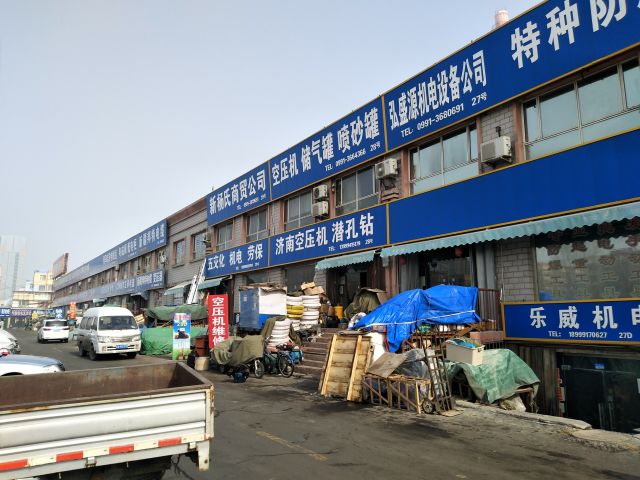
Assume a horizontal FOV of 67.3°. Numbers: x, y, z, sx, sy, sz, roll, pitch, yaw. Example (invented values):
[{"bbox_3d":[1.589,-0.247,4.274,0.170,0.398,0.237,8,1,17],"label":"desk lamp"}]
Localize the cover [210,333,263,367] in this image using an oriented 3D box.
[{"bbox_3d":[-2.304,2.984,13.109,0.750,0.720,1.700,4,-10,-33],"label":"cover"}]

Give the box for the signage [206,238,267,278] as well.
[{"bbox_3d":[-4.945,1.192,27.744,0.200,1.450,8.900,5,-10,-33],"label":"signage"}]

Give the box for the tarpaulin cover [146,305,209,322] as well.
[{"bbox_3d":[-6.885,3.526,23.046,2.200,0.840,2.500,5,-10,-33],"label":"tarpaulin cover"}]

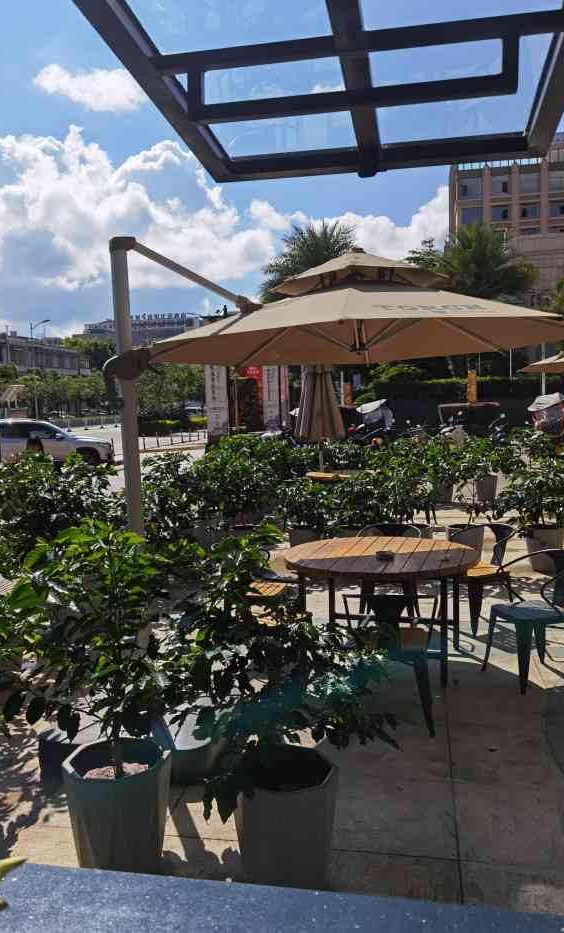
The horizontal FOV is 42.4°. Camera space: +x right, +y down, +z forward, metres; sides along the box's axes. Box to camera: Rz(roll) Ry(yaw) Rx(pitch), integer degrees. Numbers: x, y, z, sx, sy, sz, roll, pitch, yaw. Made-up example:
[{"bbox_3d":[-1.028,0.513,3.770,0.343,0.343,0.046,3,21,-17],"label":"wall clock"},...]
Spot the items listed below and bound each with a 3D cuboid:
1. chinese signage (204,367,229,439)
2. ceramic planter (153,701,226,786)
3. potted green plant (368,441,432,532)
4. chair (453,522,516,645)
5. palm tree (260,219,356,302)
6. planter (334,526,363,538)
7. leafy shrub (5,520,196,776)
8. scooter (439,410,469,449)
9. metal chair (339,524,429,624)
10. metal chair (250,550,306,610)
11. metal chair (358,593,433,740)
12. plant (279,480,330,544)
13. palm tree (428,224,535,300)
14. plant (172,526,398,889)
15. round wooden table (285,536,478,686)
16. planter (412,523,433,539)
[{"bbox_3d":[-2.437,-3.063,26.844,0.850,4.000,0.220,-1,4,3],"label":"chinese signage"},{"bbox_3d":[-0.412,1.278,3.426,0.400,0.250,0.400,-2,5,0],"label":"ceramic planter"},{"bbox_3d":[1.324,0.431,8.007,0.740,1.353,0.720,-1,4,0],"label":"potted green plant"},{"bbox_3d":[1.530,0.858,5.578,0.510,0.750,0.520,-4,5,-27],"label":"chair"},{"bbox_3d":[1.405,-6.372,34.623,5.200,10.522,5.200,-1,4,0],"label":"palm tree"},{"bbox_3d":[0.764,0.893,8.071,0.410,0.450,0.410,-1,4,0],"label":"planter"},{"bbox_3d":[-0.676,0.683,2.735,0.710,0.940,0.680,-2,4,0],"label":"leafy shrub"},{"bbox_3d":[4.852,-0.738,20.821,0.700,1.220,1.750,3,7,45],"label":"scooter"},{"bbox_3d":[0.955,0.868,6.261,0.540,0.760,0.520,-1,4,13],"label":"metal chair"},{"bbox_3d":[-0.036,0.962,5.357,0.500,0.760,0.500,0,5,20],"label":"metal chair"},{"bbox_3d":[0.600,1.014,4.003,0.520,0.750,0.510,-1,5,10],"label":"metal chair"},{"bbox_3d":[0.268,0.629,8.097,0.620,1.000,0.600,-2,4,0],"label":"plant"},{"bbox_3d":[7.720,-4.952,27.701,4.200,8.320,4.200,-2,5,0],"label":"palm tree"},{"bbox_3d":[0.029,0.880,2.724,0.840,1.316,0.800,-1,4,0],"label":"plant"},{"bbox_3d":[0.677,0.968,4.994,1.300,0.750,1.300,-2,4,0],"label":"round wooden table"},{"bbox_3d":[1.455,0.878,8.068,0.410,0.440,0.410,-2,4,0],"label":"planter"}]

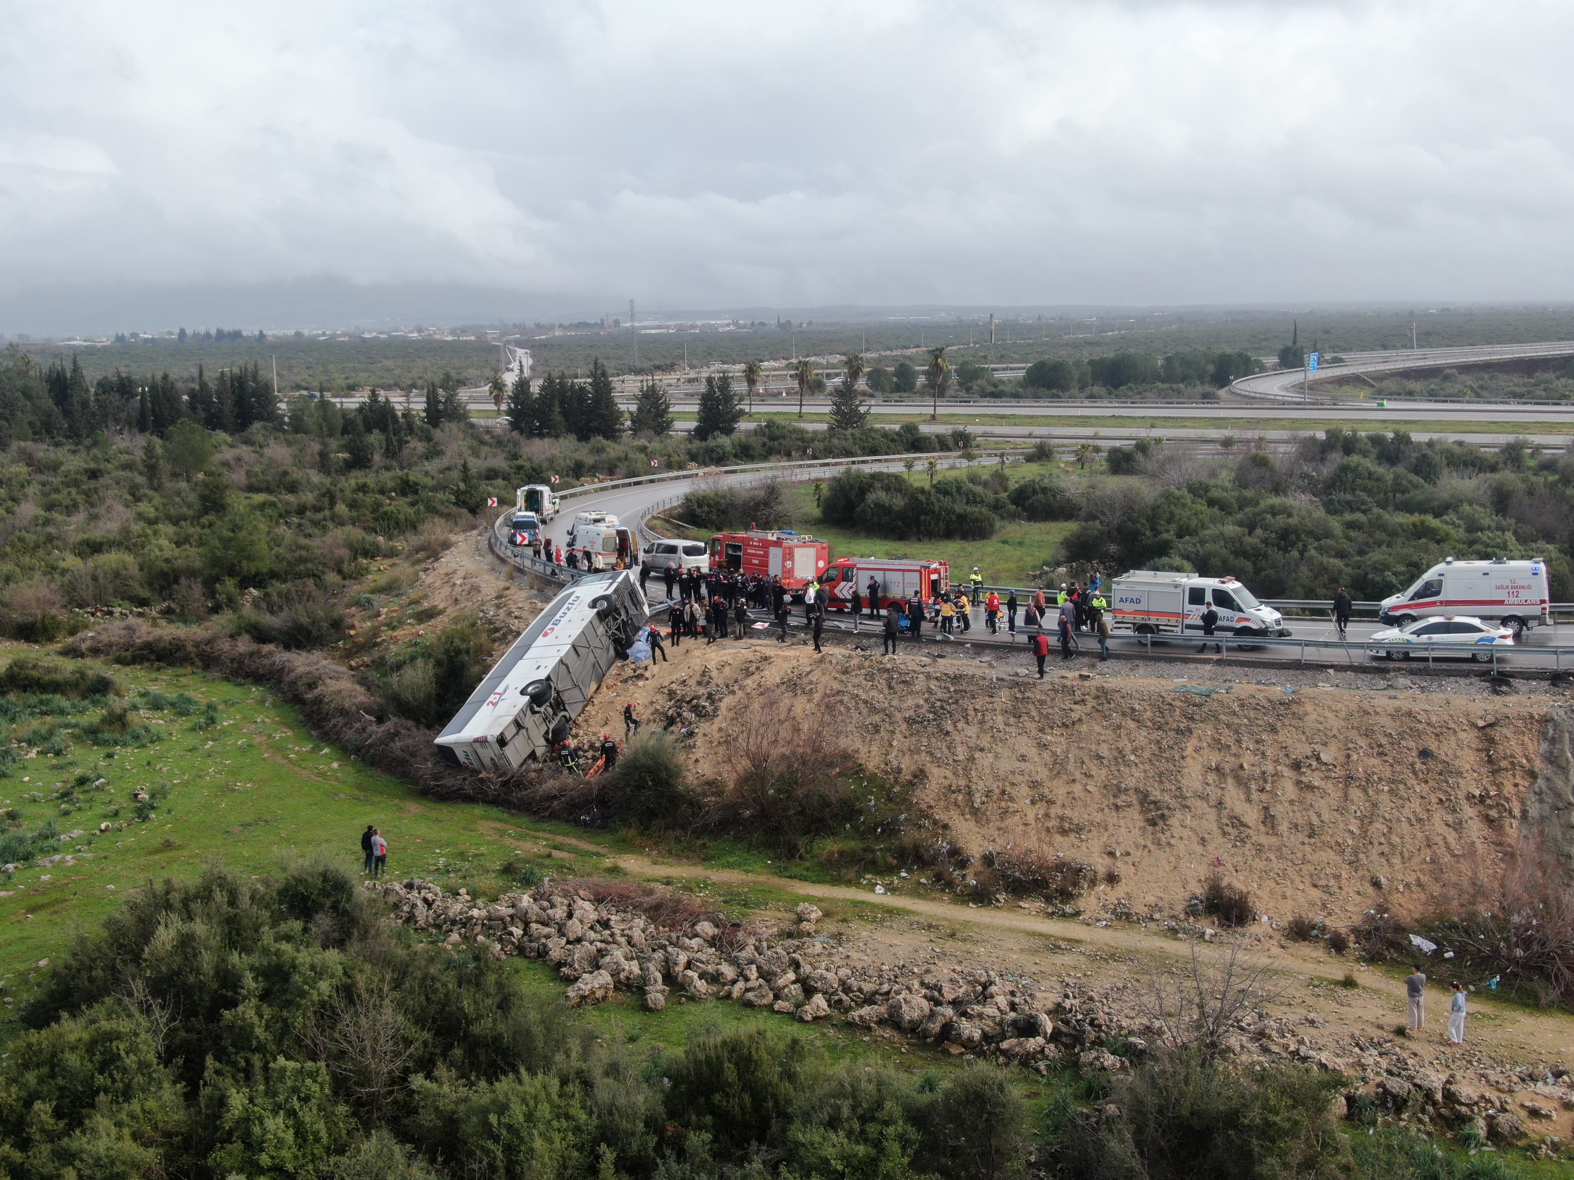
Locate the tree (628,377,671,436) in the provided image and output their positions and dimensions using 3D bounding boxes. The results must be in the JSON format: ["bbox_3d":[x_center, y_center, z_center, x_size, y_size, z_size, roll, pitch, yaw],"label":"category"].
[{"bbox_3d":[-20.920,-28.250,266.000,6.820,9.600,6.610,-1,9,0],"label":"tree"}]

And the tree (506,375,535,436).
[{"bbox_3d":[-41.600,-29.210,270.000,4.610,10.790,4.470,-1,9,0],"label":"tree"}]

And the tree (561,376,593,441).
[{"bbox_3d":[-32.130,-27.810,264.000,4.700,10.180,4.560,-1,9,0],"label":"tree"}]

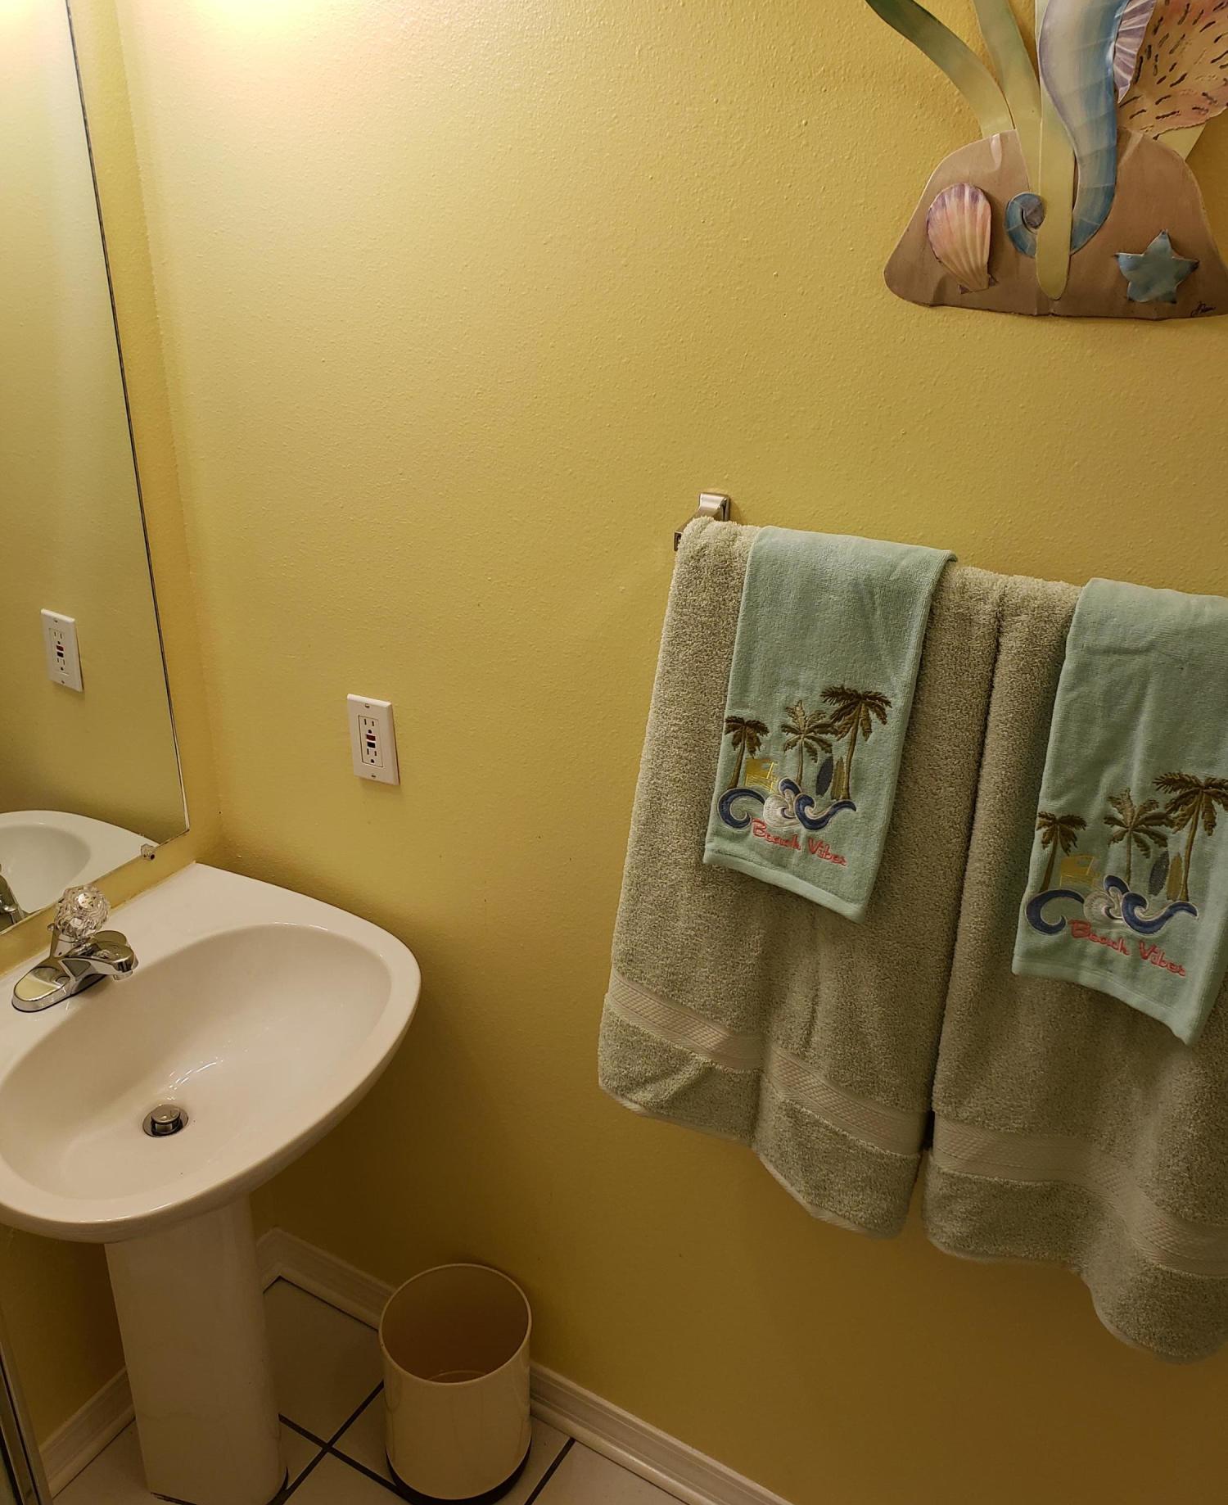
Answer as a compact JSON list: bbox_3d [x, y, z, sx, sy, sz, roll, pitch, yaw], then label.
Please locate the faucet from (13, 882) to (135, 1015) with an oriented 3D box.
[{"bbox_3d":[-0.630,0.228,1.479,0.142,0.126,0.156,15,28,27],"label":"faucet"}]

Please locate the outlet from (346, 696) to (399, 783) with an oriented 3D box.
[{"bbox_3d":[-0.306,-0.014,1.559,0.070,0.114,0.008,15,28,27],"label":"outlet"}]

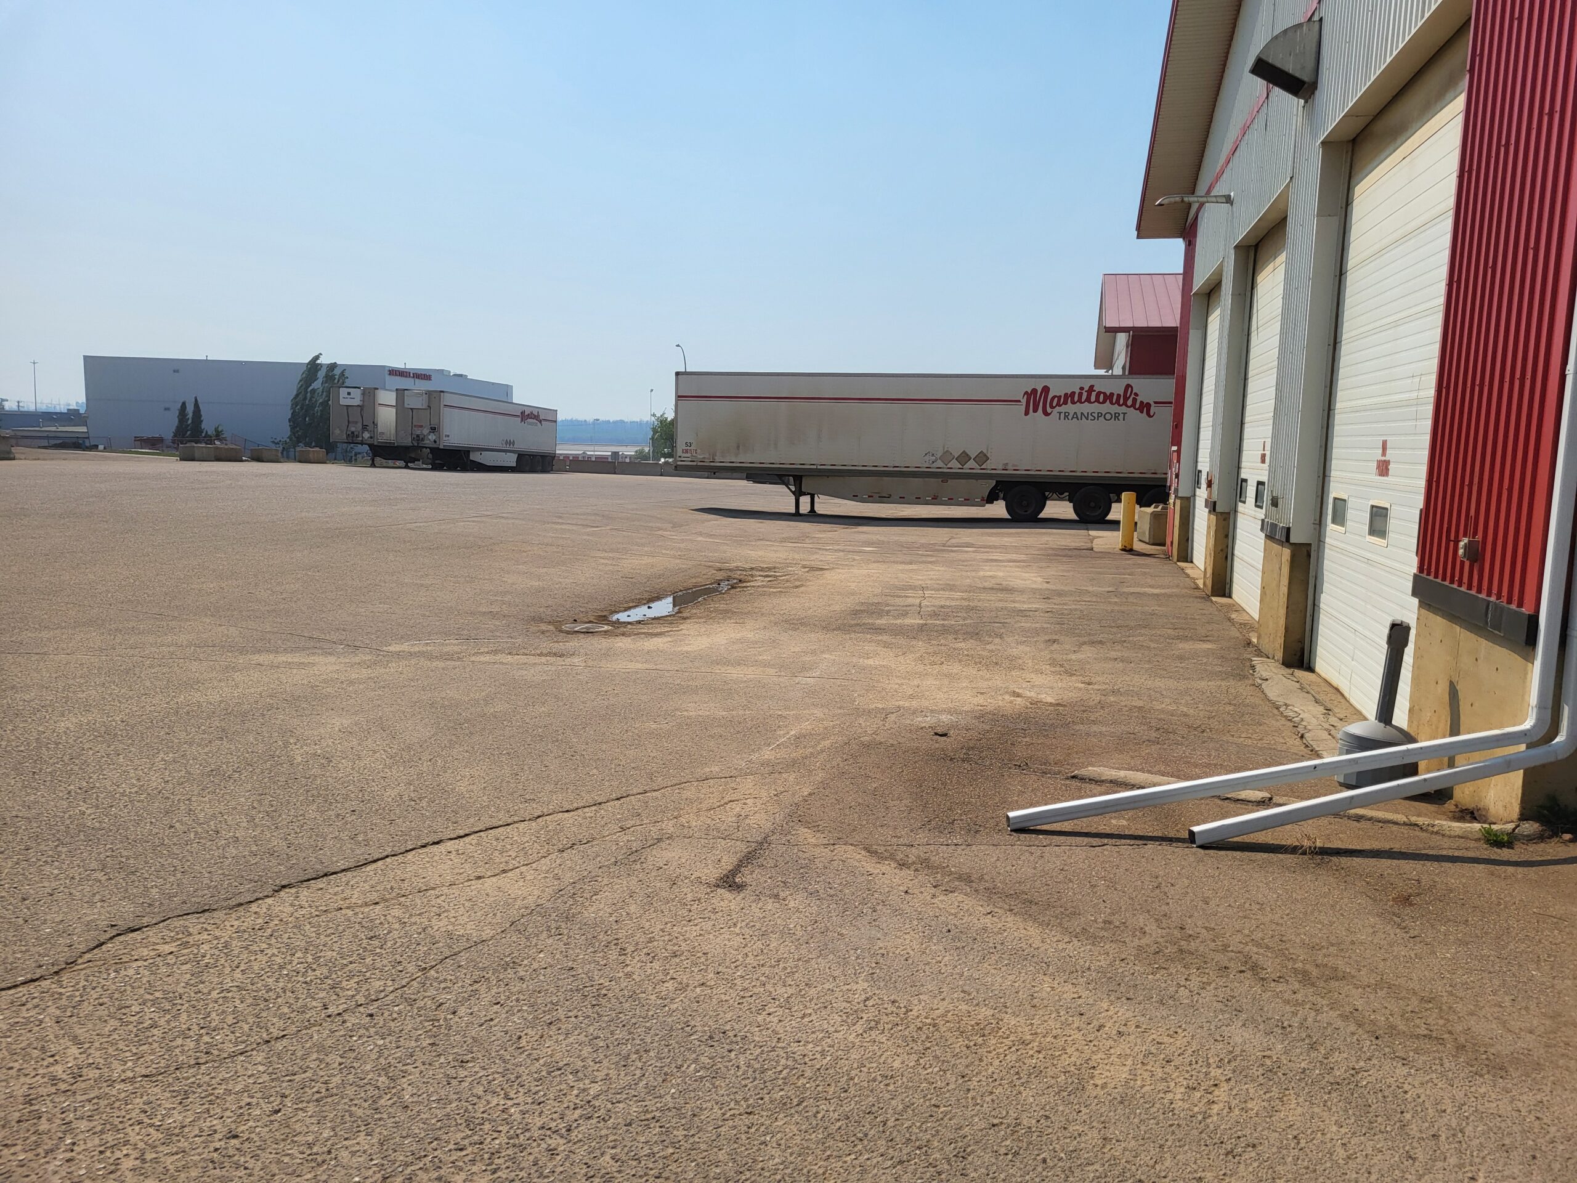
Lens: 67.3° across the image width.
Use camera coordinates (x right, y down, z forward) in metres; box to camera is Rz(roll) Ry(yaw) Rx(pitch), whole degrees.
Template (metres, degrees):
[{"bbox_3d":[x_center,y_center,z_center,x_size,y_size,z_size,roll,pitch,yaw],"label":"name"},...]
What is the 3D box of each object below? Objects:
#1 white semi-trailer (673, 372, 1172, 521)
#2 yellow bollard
[{"bbox_3d":[4.720,-4.310,35.300,16.100,4.110,2.600,3,7,12],"label":"white semi-trailer"},{"bbox_3d":[6.950,-1.425,24.180,0.250,1.180,0.250,3,7,12],"label":"yellow bollard"}]

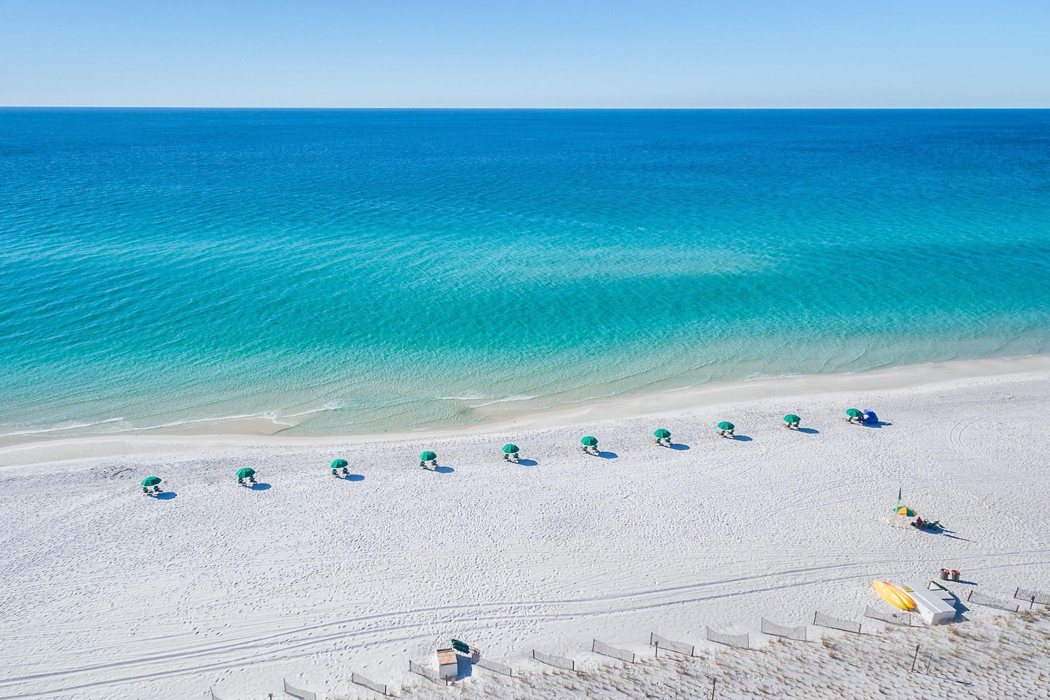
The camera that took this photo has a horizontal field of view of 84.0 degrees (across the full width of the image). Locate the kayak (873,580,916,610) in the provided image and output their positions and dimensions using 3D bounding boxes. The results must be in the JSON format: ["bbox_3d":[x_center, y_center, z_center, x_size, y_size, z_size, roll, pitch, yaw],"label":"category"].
[{"bbox_3d":[30.531,20.329,48.246,0.850,0.720,3.250,-9,24,-20],"label":"kayak"}]

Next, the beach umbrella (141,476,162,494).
[{"bbox_3d":[-40.169,14.618,62.974,1.950,2.100,1.950,0,23,0],"label":"beach umbrella"}]

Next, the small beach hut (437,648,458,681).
[{"bbox_3d":[-5.529,22.551,41.870,1.200,1.450,1.150,-4,23,-11],"label":"small beach hut"}]

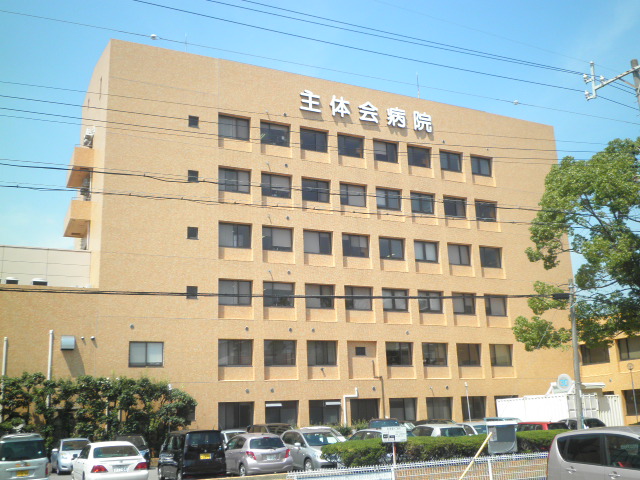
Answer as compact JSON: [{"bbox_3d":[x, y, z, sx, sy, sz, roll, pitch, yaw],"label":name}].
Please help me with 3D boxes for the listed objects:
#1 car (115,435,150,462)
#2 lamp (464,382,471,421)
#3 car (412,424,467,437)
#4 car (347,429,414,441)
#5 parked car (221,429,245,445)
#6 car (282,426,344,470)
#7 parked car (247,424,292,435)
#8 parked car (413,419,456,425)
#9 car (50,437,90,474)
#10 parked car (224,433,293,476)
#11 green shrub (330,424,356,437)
[{"bbox_3d":[-9.303,10.243,31.988,1.660,1.520,3.900,5,-15,-26],"label":"car"},{"bbox_3d":[9.465,10.916,42.000,0.250,3.750,0.250,5,-15,-26],"label":"lamp"},{"bbox_3d":[4.680,8.739,28.761,1.600,1.500,3.650,5,-15,-26],"label":"car"},{"bbox_3d":[2.253,8.610,27.839,1.700,1.450,4.150,5,-15,-26],"label":"car"},{"bbox_3d":[-4.528,10.672,34.382,1.690,1.530,4.000,5,-15,-26],"label":"parked car"},{"bbox_3d":[-0.148,8.160,25.941,1.530,1.580,3.650,5,-15,-26],"label":"car"},{"bbox_3d":[-2.452,10.745,35.598,1.720,1.670,4.300,5,-15,-26],"label":"parked car"},{"bbox_3d":[6.711,11.144,38.289,1.720,1.580,4.200,5,-15,-26],"label":"parked car"},{"bbox_3d":[-11.425,10.011,30.932,1.695,1.520,3.850,5,-15,-26],"label":"car"},{"bbox_3d":[-2.584,8.196,25.658,1.695,1.500,3.885,5,-15,-26],"label":"parked car"},{"bbox_3d":[1.301,11.366,38.500,1.400,1.350,1.300,5,-15,-26],"label":"green shrub"}]

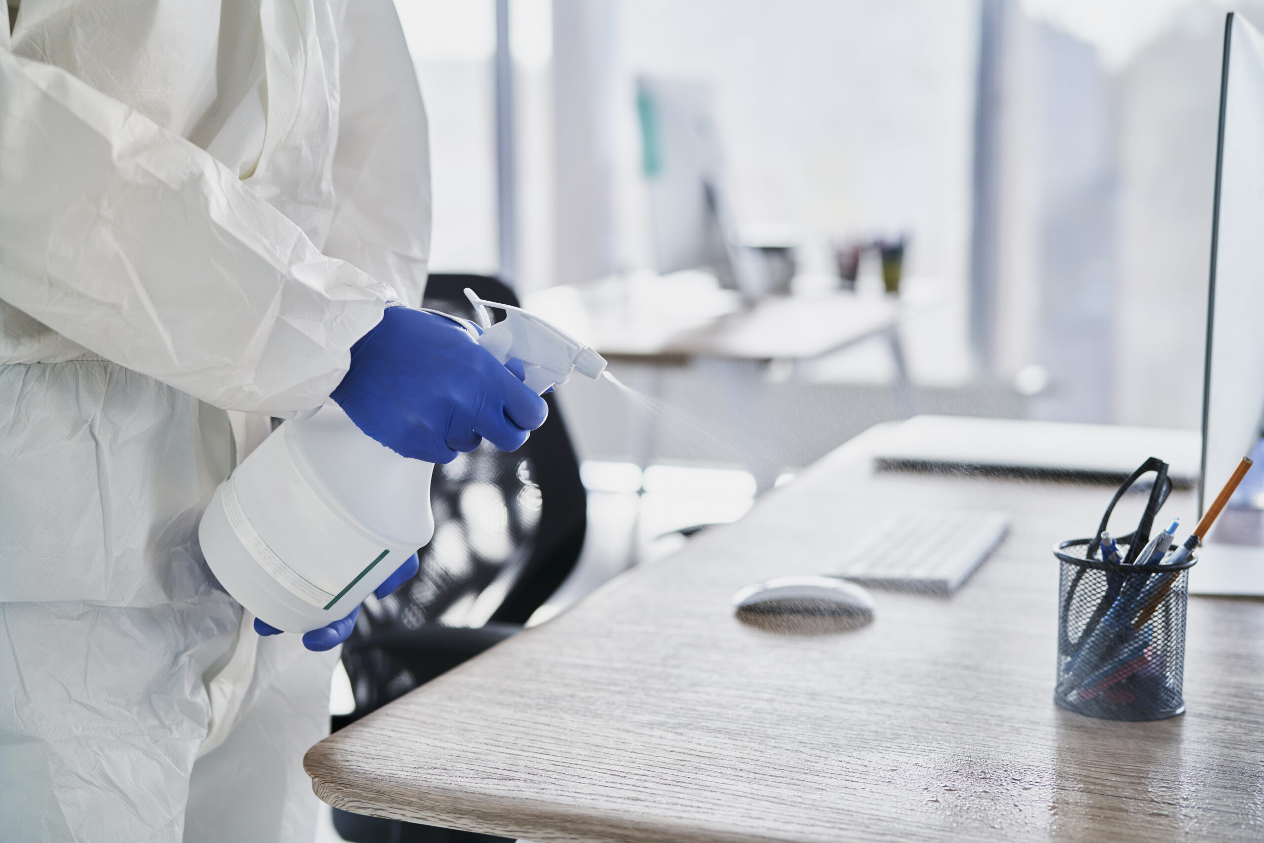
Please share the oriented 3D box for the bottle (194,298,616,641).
[{"bbox_3d":[-0.137,0.014,1.028,0.115,0.245,0.108,40,16,-20],"label":"bottle"}]

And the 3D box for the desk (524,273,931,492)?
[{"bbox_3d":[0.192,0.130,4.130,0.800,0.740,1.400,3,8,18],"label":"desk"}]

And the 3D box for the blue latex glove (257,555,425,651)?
[{"bbox_3d":[-0.193,0.102,1.085,0.130,0.085,0.110,0,8,0],"label":"blue latex glove"}]

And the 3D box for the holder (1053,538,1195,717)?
[{"bbox_3d":[0.321,0.135,1.150,0.092,0.102,0.092,0,8,0],"label":"holder"}]

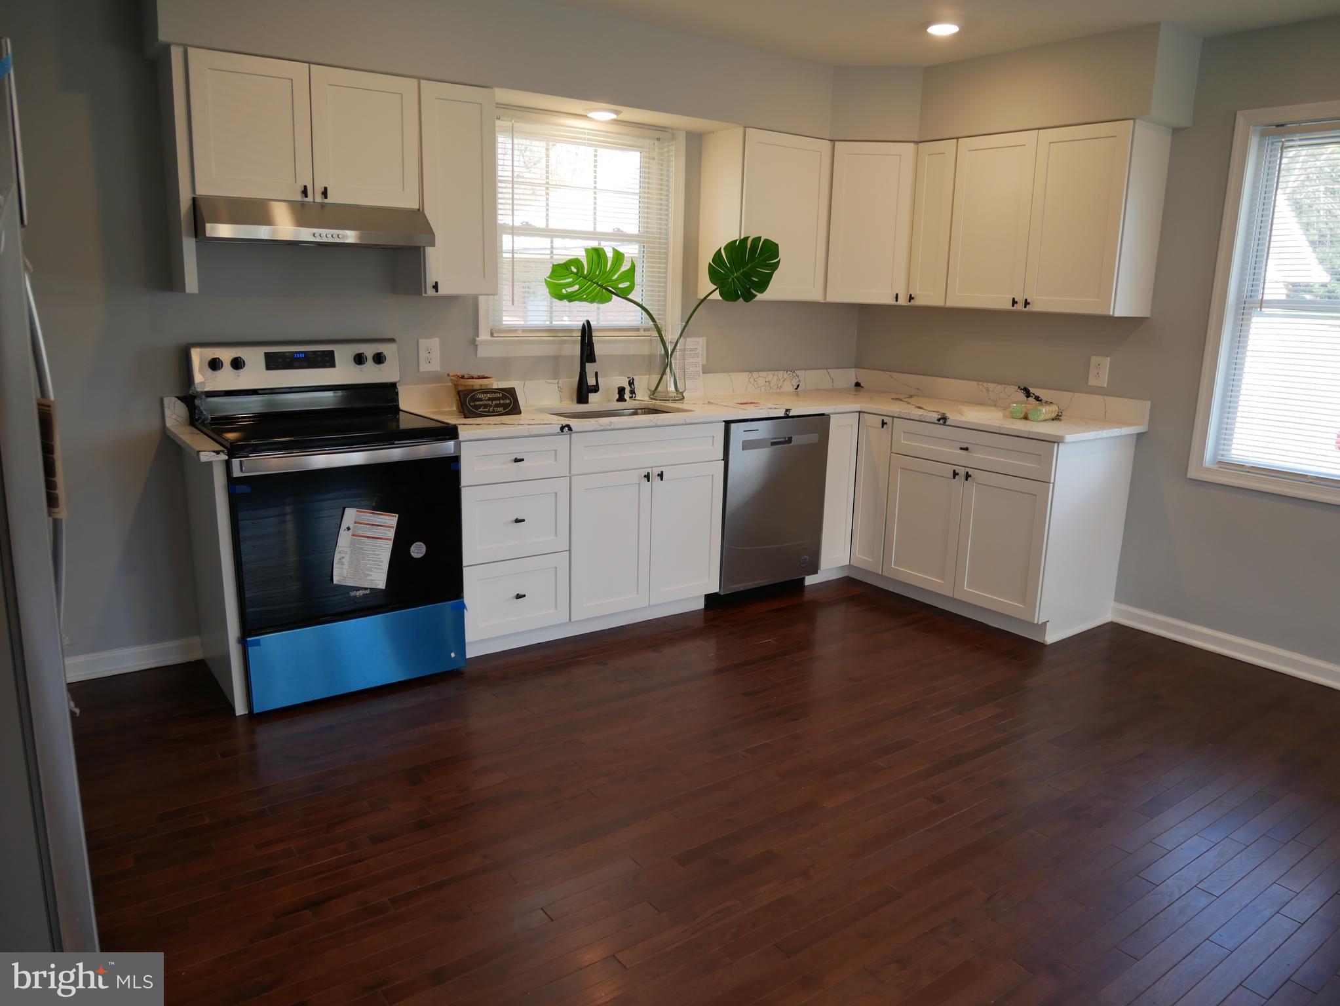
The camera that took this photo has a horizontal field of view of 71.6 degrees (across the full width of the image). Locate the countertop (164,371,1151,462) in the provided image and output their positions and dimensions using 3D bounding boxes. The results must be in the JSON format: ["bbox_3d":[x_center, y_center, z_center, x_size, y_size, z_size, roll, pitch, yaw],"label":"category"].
[{"bbox_3d":[0.133,-0.343,3.668,3.541,0.132,1.717,-8,16,-35],"label":"countertop"}]

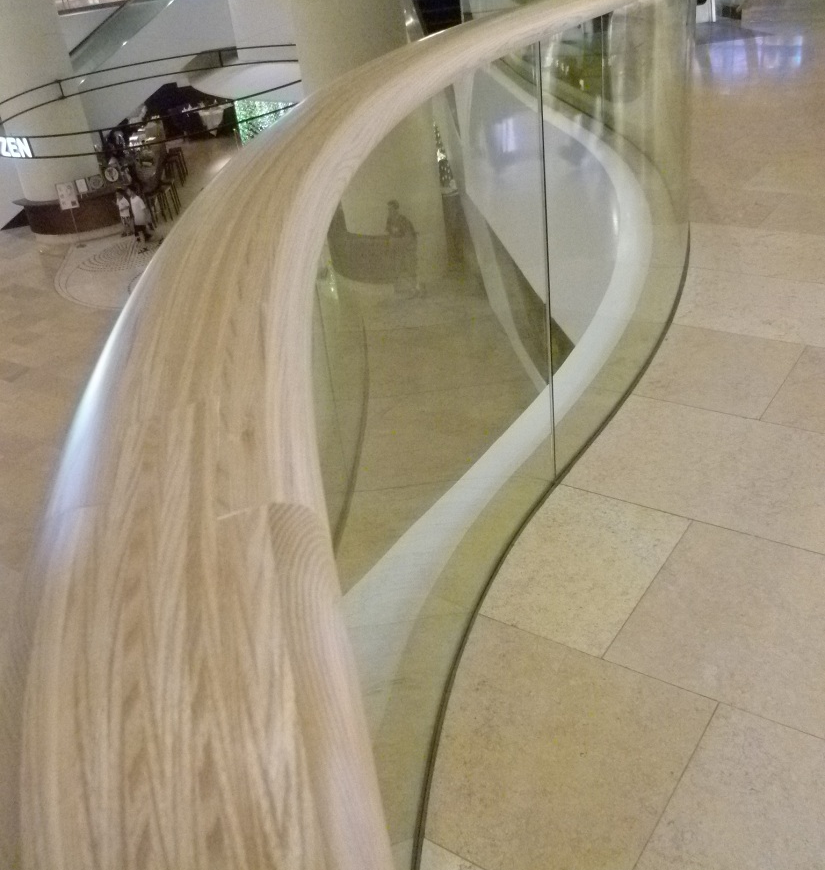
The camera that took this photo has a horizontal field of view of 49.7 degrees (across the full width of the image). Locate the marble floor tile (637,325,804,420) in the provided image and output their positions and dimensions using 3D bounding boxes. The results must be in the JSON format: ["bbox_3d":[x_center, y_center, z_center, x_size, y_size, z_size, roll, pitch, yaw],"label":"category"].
[{"bbox_3d":[1.037,-0.228,3.116,0.510,0.020,0.570,15,37,32],"label":"marble floor tile"}]

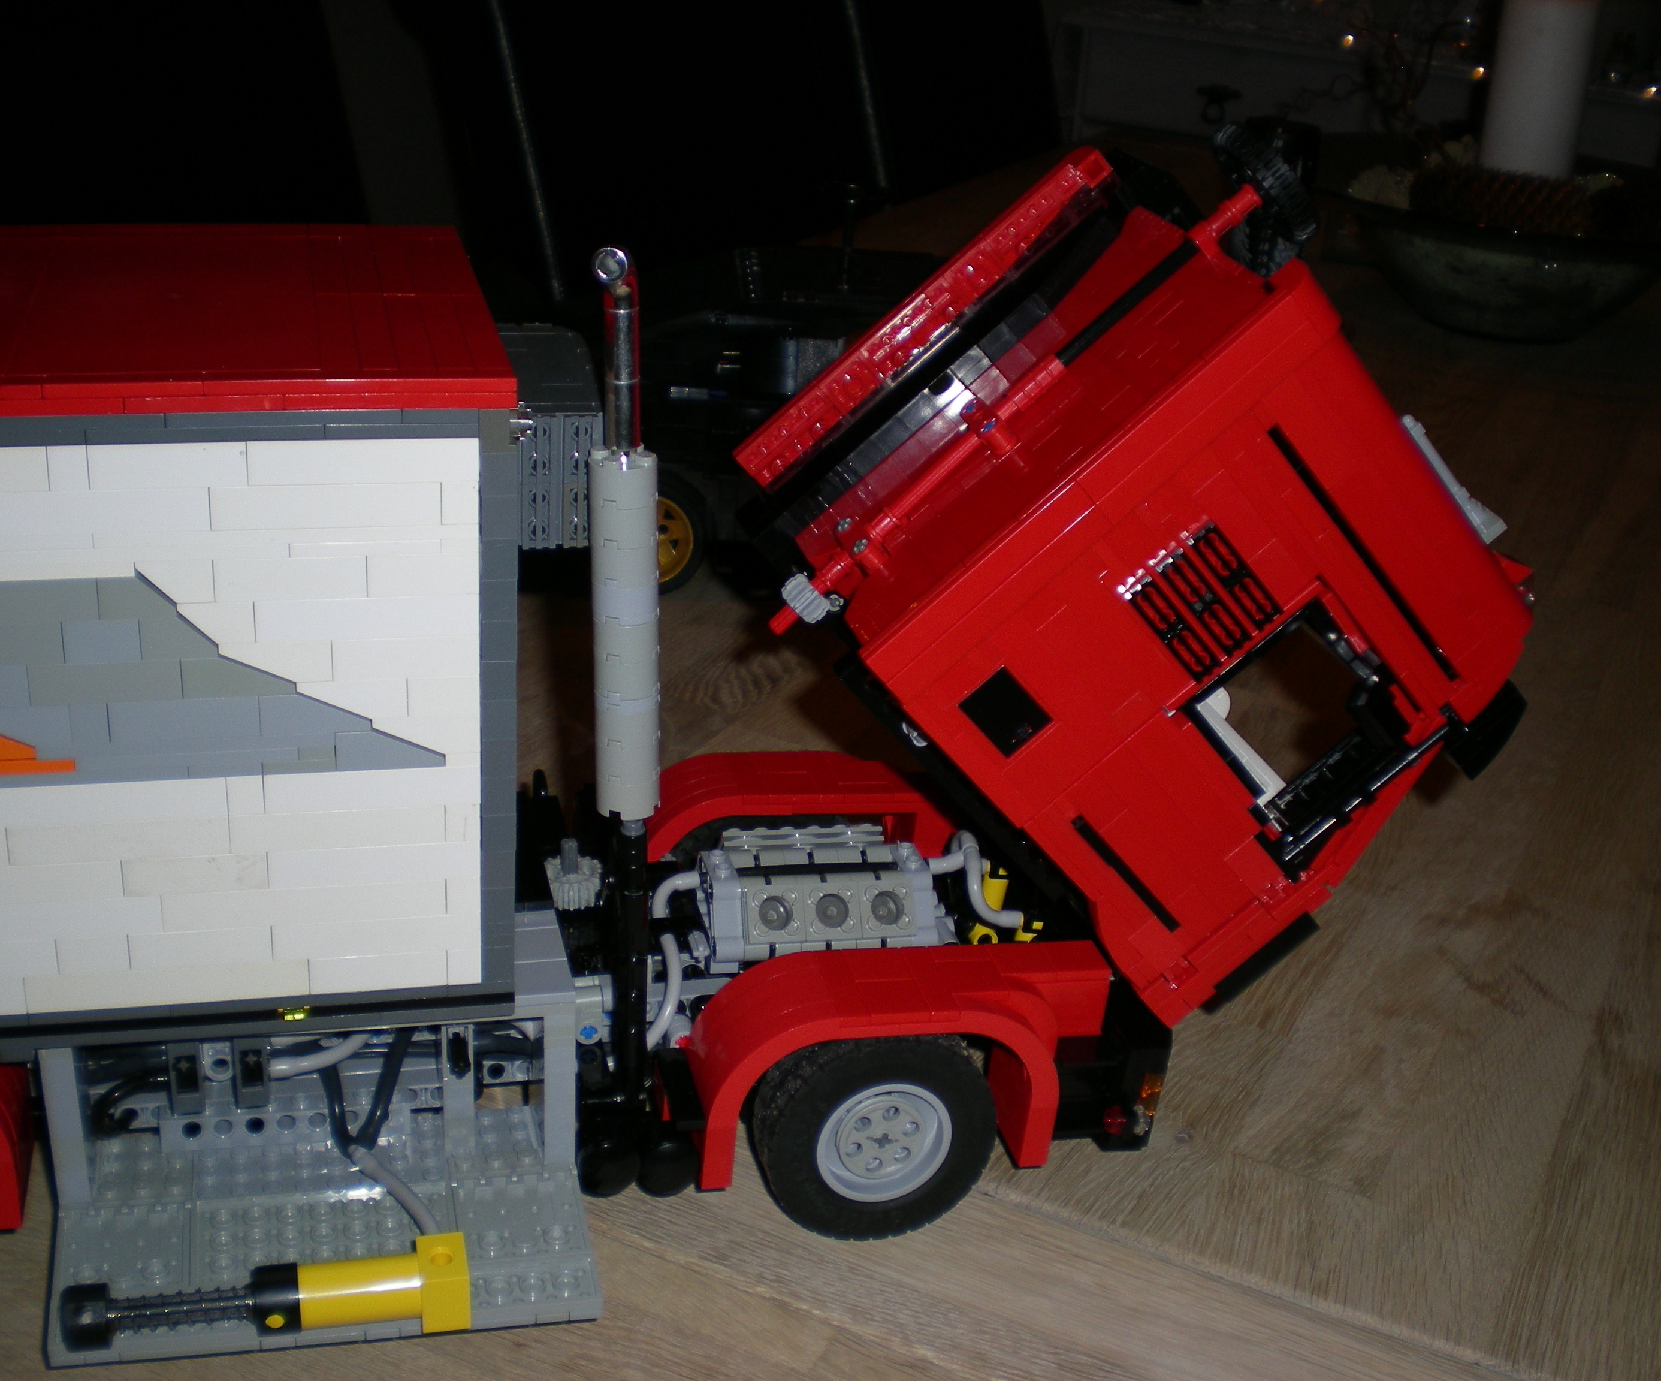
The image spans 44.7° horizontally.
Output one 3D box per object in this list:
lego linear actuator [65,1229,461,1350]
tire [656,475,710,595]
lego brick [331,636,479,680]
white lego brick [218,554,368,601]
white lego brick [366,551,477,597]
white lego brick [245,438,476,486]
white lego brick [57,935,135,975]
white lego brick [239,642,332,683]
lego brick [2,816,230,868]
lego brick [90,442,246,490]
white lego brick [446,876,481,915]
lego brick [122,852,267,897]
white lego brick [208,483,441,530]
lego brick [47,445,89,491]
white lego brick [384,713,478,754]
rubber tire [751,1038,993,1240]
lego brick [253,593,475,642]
[{"bbox_3d":[-0.130,0.143,0.470,0.091,0.016,0.016,-2,26,-15],"label":"lego linear actuator"},{"bbox_3d":[-0.085,-0.076,0.960,0.057,0.057,0.026,6,24,4],"label":"tire"},{"bbox_3d":[-0.096,-0.009,0.455,0.032,0.010,0.008,-2,23,-14],"label":"lego brick"},{"bbox_3d":[-0.118,-0.026,0.441,0.032,0.010,0.008,-2,23,-14],"label":"white lego brick"},{"bbox_3d":[-0.091,-0.027,0.448,0.024,0.010,0.008,-2,23,-14],"label":"white lego brick"},{"bbox_3d":[-0.100,-0.051,0.435,0.048,0.010,0.008,-2,23,-14],"label":"white lego brick"},{"bbox_3d":[-0.169,0.058,0.464,0.016,0.010,0.008,-2,23,-14],"label":"white lego brick"},{"bbox_3d":[-0.124,-0.008,0.452,0.024,0.010,0.008,-2,22,-13],"label":"white lego brick"},{"bbox_3d":[-0.159,0.032,0.454,0.048,0.010,0.008,-2,23,-14],"label":"lego brick"},{"bbox_3d":[-0.141,-0.049,0.431,0.032,0.010,0.008,-2,22,-13],"label":"lego brick"},{"bbox_3d":[-0.087,0.047,0.480,0.008,0.010,0.008,-2,23,-14],"label":"white lego brick"},{"bbox_3d":[-0.145,0.041,0.463,0.032,0.010,0.008,-2,23,-14],"label":"lego brick"},{"bbox_3d":[-0.109,-0.041,0.437,0.048,0.010,0.008,-2,23,-14],"label":"white lego brick"},{"bbox_3d":[-0.157,-0.047,0.417,0.008,0.010,0.008,-2,23,-14],"label":"lego brick"},{"bbox_3d":[-0.093,0.009,0.461,0.024,0.010,0.008,-2,23,-14],"label":"white lego brick"},{"bbox_3d":[0.012,0.115,0.538,0.062,0.062,0.020,-2,25,-15],"label":"rubber tire"},{"bbox_3d":[-0.104,-0.017,0.453,0.048,0.010,0.008,-2,22,-13],"label":"lego brick"}]

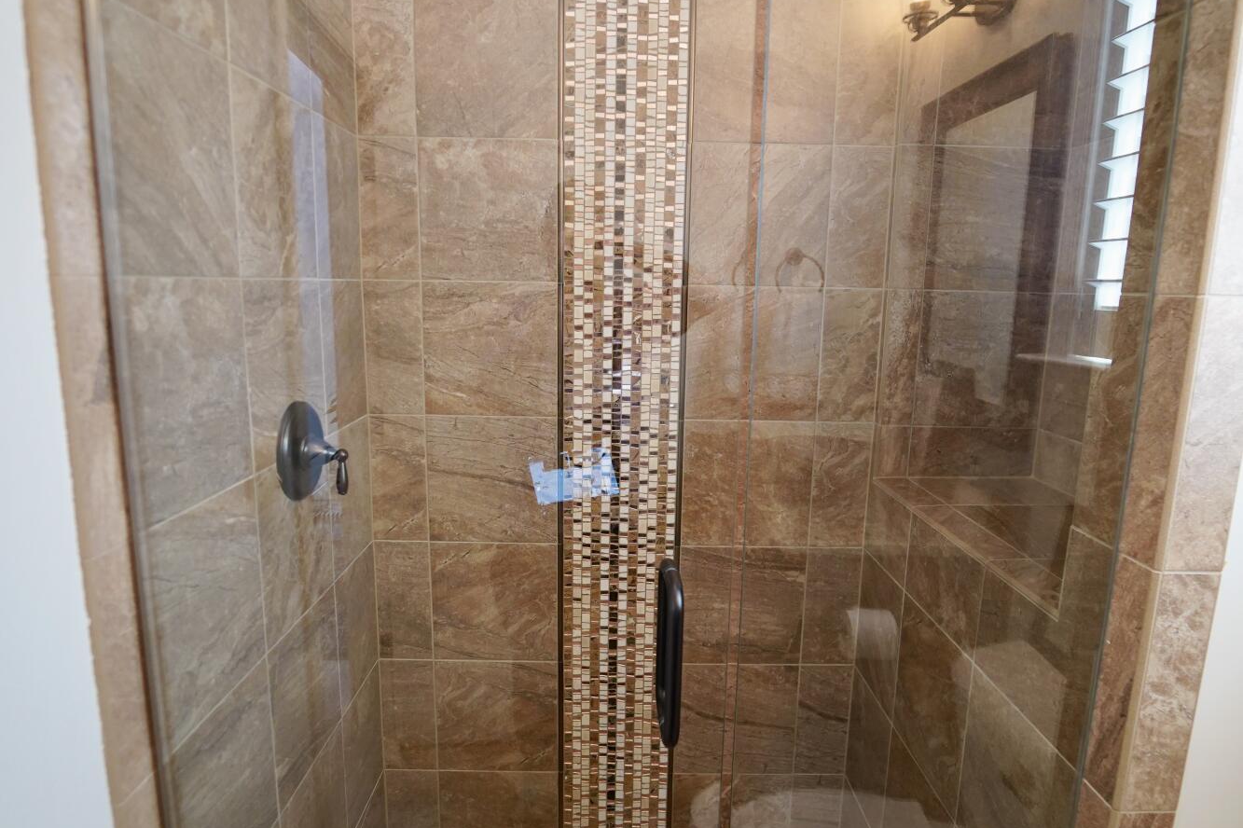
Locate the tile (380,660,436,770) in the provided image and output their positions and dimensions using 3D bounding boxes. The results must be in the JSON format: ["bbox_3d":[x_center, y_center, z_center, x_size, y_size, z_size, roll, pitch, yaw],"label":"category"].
[{"bbox_3d":[-0.534,0.758,1.827,0.132,0.303,0.012,1,10,0],"label":"tile"}]

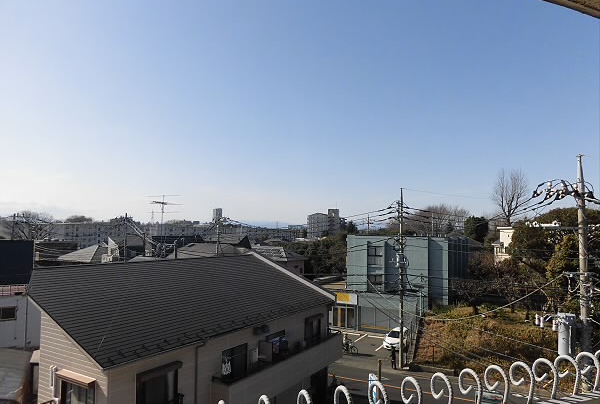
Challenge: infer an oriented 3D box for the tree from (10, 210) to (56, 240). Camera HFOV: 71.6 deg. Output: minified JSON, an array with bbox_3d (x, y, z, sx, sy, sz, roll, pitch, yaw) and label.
[{"bbox_3d":[-67.139,9.421,104.606,10.500,15.000,10.500,2,-4,-33],"label":"tree"}]

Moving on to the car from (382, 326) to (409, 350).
[{"bbox_3d":[8.450,11.621,35.711,1.690,1.520,3.950,-2,-4,26],"label":"car"}]

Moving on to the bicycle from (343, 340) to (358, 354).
[{"bbox_3d":[4.030,11.689,33.402,1.720,1.080,0.580,-1,-4,21],"label":"bicycle"}]

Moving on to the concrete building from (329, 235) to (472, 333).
[{"bbox_3d":[10.695,8.210,43.850,11.600,9.400,11.000,-2,-4,29],"label":"concrete building"}]

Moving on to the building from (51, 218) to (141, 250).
[{"bbox_3d":[-92.418,16.492,187.320,40.000,13.000,9.500,0,-4,-6],"label":"building"}]

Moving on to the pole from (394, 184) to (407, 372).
[{"bbox_3d":[7.200,5.574,30.499,0.850,12.900,0.850,-2,-4,30],"label":"pole"}]

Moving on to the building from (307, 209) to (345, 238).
[{"bbox_3d":[18.083,17.712,294.473,25.000,24.500,17.000,-1,-4,20],"label":"building"}]

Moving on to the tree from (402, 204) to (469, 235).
[{"bbox_3d":[30.944,8.362,94.655,15.000,15.800,14.000,-1,-4,19],"label":"tree"}]

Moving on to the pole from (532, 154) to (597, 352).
[{"bbox_3d":[7.800,4.660,12.119,1.800,12.300,1.000,0,-4,6],"label":"pole"}]

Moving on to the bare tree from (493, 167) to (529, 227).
[{"bbox_3d":[34.409,3.687,67.905,5.500,18.000,5.500,-2,-4,27],"label":"bare tree"}]

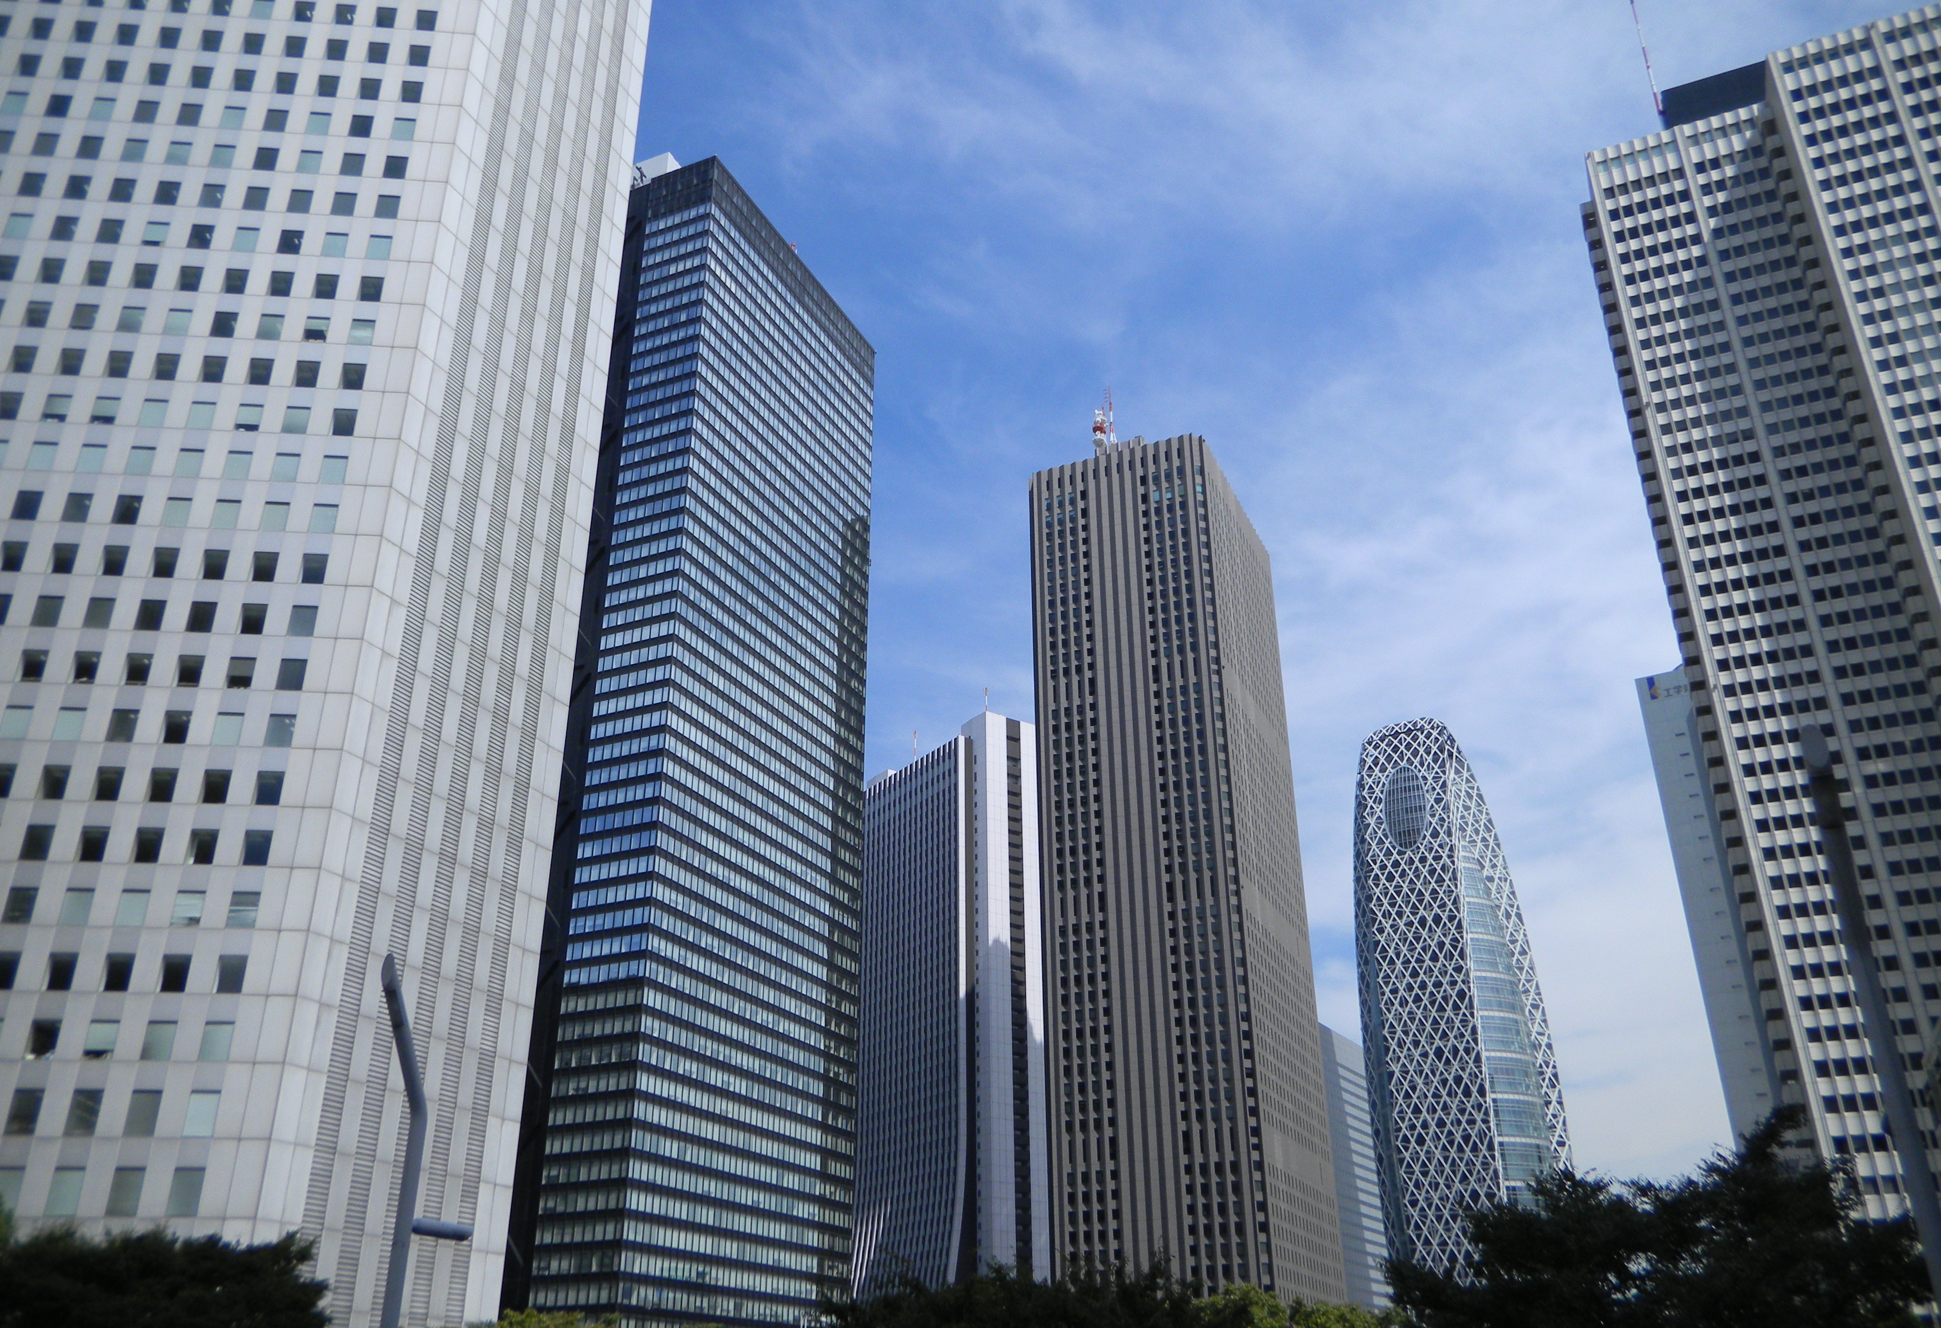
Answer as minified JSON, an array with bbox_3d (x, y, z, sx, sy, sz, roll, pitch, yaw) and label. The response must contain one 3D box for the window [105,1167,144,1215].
[{"bbox_3d":[-44.403,27.887,82.618,1.600,2.380,0.150,1,-26,-3],"label":"window"}]

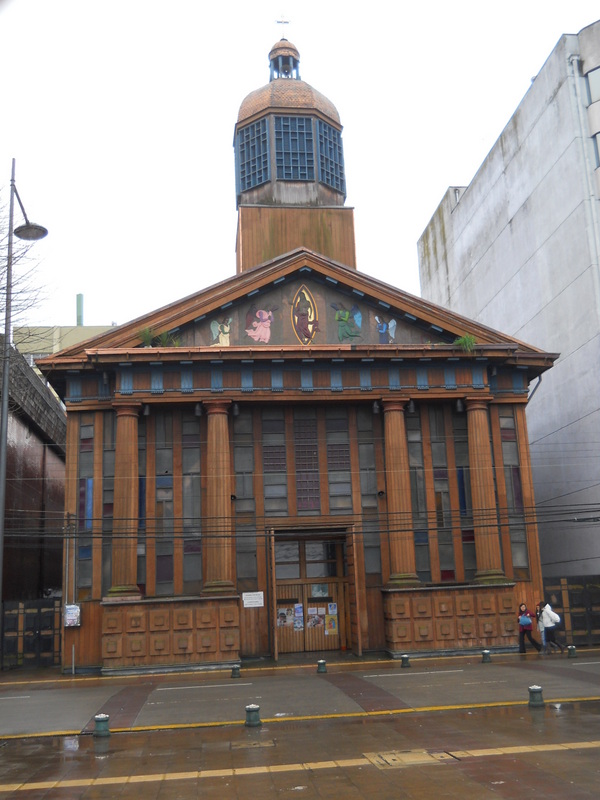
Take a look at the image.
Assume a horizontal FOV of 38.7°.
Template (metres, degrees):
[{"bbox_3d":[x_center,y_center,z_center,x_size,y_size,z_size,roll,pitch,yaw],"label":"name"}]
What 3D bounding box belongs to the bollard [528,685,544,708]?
[{"bbox_3d":[4.372,5.488,15.846,0.287,0.340,0.287,0,-13,-8],"label":"bollard"}]

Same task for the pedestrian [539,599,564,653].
[{"bbox_3d":[8.202,7.514,28.232,0.750,1.645,0.550,0,-13,-10],"label":"pedestrian"}]

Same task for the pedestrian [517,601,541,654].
[{"bbox_3d":[7.505,7.542,28.275,0.650,1.584,0.500,4,-14,-27],"label":"pedestrian"}]

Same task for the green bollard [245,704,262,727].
[{"bbox_3d":[-0.808,5.476,14.845,0.286,0.317,0.286,0,-13,-8],"label":"green bollard"}]

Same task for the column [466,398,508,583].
[{"bbox_3d":[6.665,3.154,30.982,1.050,6.705,1.050,0,-13,-8],"label":"column"}]

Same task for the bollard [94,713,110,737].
[{"bbox_3d":[-3.321,5.484,14.425,0.278,0.310,0.278,0,-13,-8],"label":"bollard"}]

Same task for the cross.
[{"bbox_3d":[-0.741,-16.316,37.376,0.566,1.170,0.080,0,-13,-8],"label":"cross"}]

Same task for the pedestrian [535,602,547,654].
[{"bbox_3d":[7.994,7.606,28.482,0.600,1.644,0.500,2,-13,-18],"label":"pedestrian"}]

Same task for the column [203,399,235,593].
[{"bbox_3d":[-2.840,3.248,29.677,1.050,6.705,1.050,0,-13,-8],"label":"column"}]

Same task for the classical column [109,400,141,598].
[{"bbox_3d":[-5.938,3.346,29.236,1.050,6.580,1.050,0,-13,-8],"label":"classical column"}]

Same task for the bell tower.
[{"bbox_3d":[-0.508,-10.044,35.950,4.433,11.704,4.433,0,-13,-8],"label":"bell tower"}]

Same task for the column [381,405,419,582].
[{"bbox_3d":[3.537,3.205,30.548,1.050,6.730,1.050,0,-13,-8],"label":"column"}]

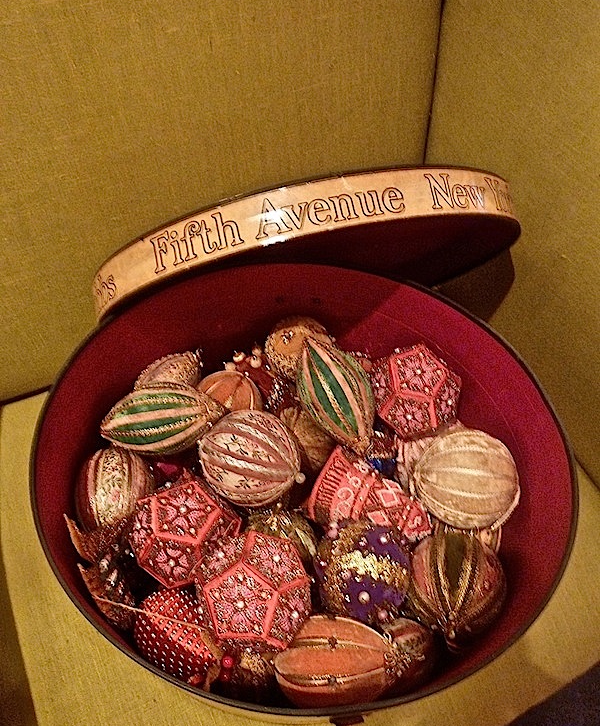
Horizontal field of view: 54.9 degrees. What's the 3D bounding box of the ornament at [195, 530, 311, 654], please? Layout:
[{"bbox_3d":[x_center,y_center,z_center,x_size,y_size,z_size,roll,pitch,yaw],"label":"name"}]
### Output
[{"bbox_3d":[-0.030,0.147,0.371,0.076,0.076,0.076,2,48,0],"label":"ornament"}]

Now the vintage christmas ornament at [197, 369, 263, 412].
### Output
[{"bbox_3d":[-0.058,0.038,0.491,0.058,0.058,0.072,11,83,-6],"label":"vintage christmas ornament"}]

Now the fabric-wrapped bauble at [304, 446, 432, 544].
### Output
[{"bbox_3d":[0.048,0.100,0.428,0.085,0.072,0.072,32,90,-3],"label":"fabric-wrapped bauble"}]

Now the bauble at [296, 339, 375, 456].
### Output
[{"bbox_3d":[0.029,0.027,0.460,0.054,0.054,0.107,-32,74,1],"label":"bauble"}]

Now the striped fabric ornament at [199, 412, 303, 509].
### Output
[{"bbox_3d":[-0.037,0.072,0.428,0.078,0.071,0.071,20,90,9],"label":"striped fabric ornament"}]

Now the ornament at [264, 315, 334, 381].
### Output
[{"bbox_3d":[0.000,-0.012,0.518,0.062,0.062,0.062,-4,55,0],"label":"ornament"}]

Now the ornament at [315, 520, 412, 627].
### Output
[{"bbox_3d":[0.042,0.138,0.382,0.067,0.070,0.067,-2,55,2],"label":"ornament"}]

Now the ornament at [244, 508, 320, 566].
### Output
[{"bbox_3d":[-0.016,0.143,0.437,0.062,0.065,0.062,-2,55,2],"label":"ornament"}]

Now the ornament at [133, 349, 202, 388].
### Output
[{"bbox_3d":[-0.112,0.012,0.500,0.064,0.050,0.050,-25,90,-6],"label":"ornament"}]

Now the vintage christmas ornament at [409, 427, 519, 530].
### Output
[{"bbox_3d":[0.122,0.085,0.425,0.078,0.076,0.076,10,90,0],"label":"vintage christmas ornament"}]

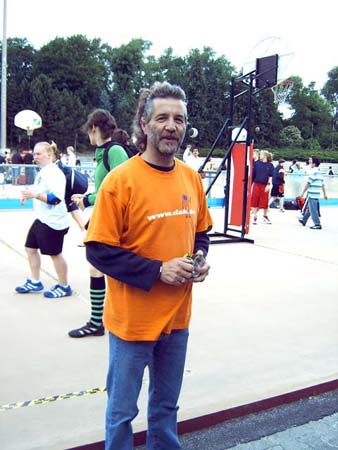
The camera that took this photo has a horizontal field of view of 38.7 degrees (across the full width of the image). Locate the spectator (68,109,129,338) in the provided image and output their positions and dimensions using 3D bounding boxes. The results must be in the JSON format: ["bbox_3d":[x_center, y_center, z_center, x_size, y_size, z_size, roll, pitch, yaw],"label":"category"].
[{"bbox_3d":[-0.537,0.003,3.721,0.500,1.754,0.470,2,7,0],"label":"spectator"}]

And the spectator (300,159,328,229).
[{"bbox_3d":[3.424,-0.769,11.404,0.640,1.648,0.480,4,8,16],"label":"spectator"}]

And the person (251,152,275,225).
[{"bbox_3d":[2.287,-0.910,11.709,0.520,1.762,0.380,0,8,-14],"label":"person"}]

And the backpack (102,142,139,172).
[{"bbox_3d":[-0.355,-0.448,3.750,0.300,0.430,0.310,2,7,0],"label":"backpack"}]

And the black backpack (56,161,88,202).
[{"bbox_3d":[-1.017,-0.461,5.100,0.300,0.430,0.320,1,7,-6],"label":"black backpack"}]

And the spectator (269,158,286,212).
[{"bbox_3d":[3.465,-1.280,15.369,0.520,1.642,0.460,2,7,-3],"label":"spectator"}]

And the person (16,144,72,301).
[{"bbox_3d":[-1.285,-0.050,4.929,0.580,1.589,0.500,-1,8,-20],"label":"person"}]

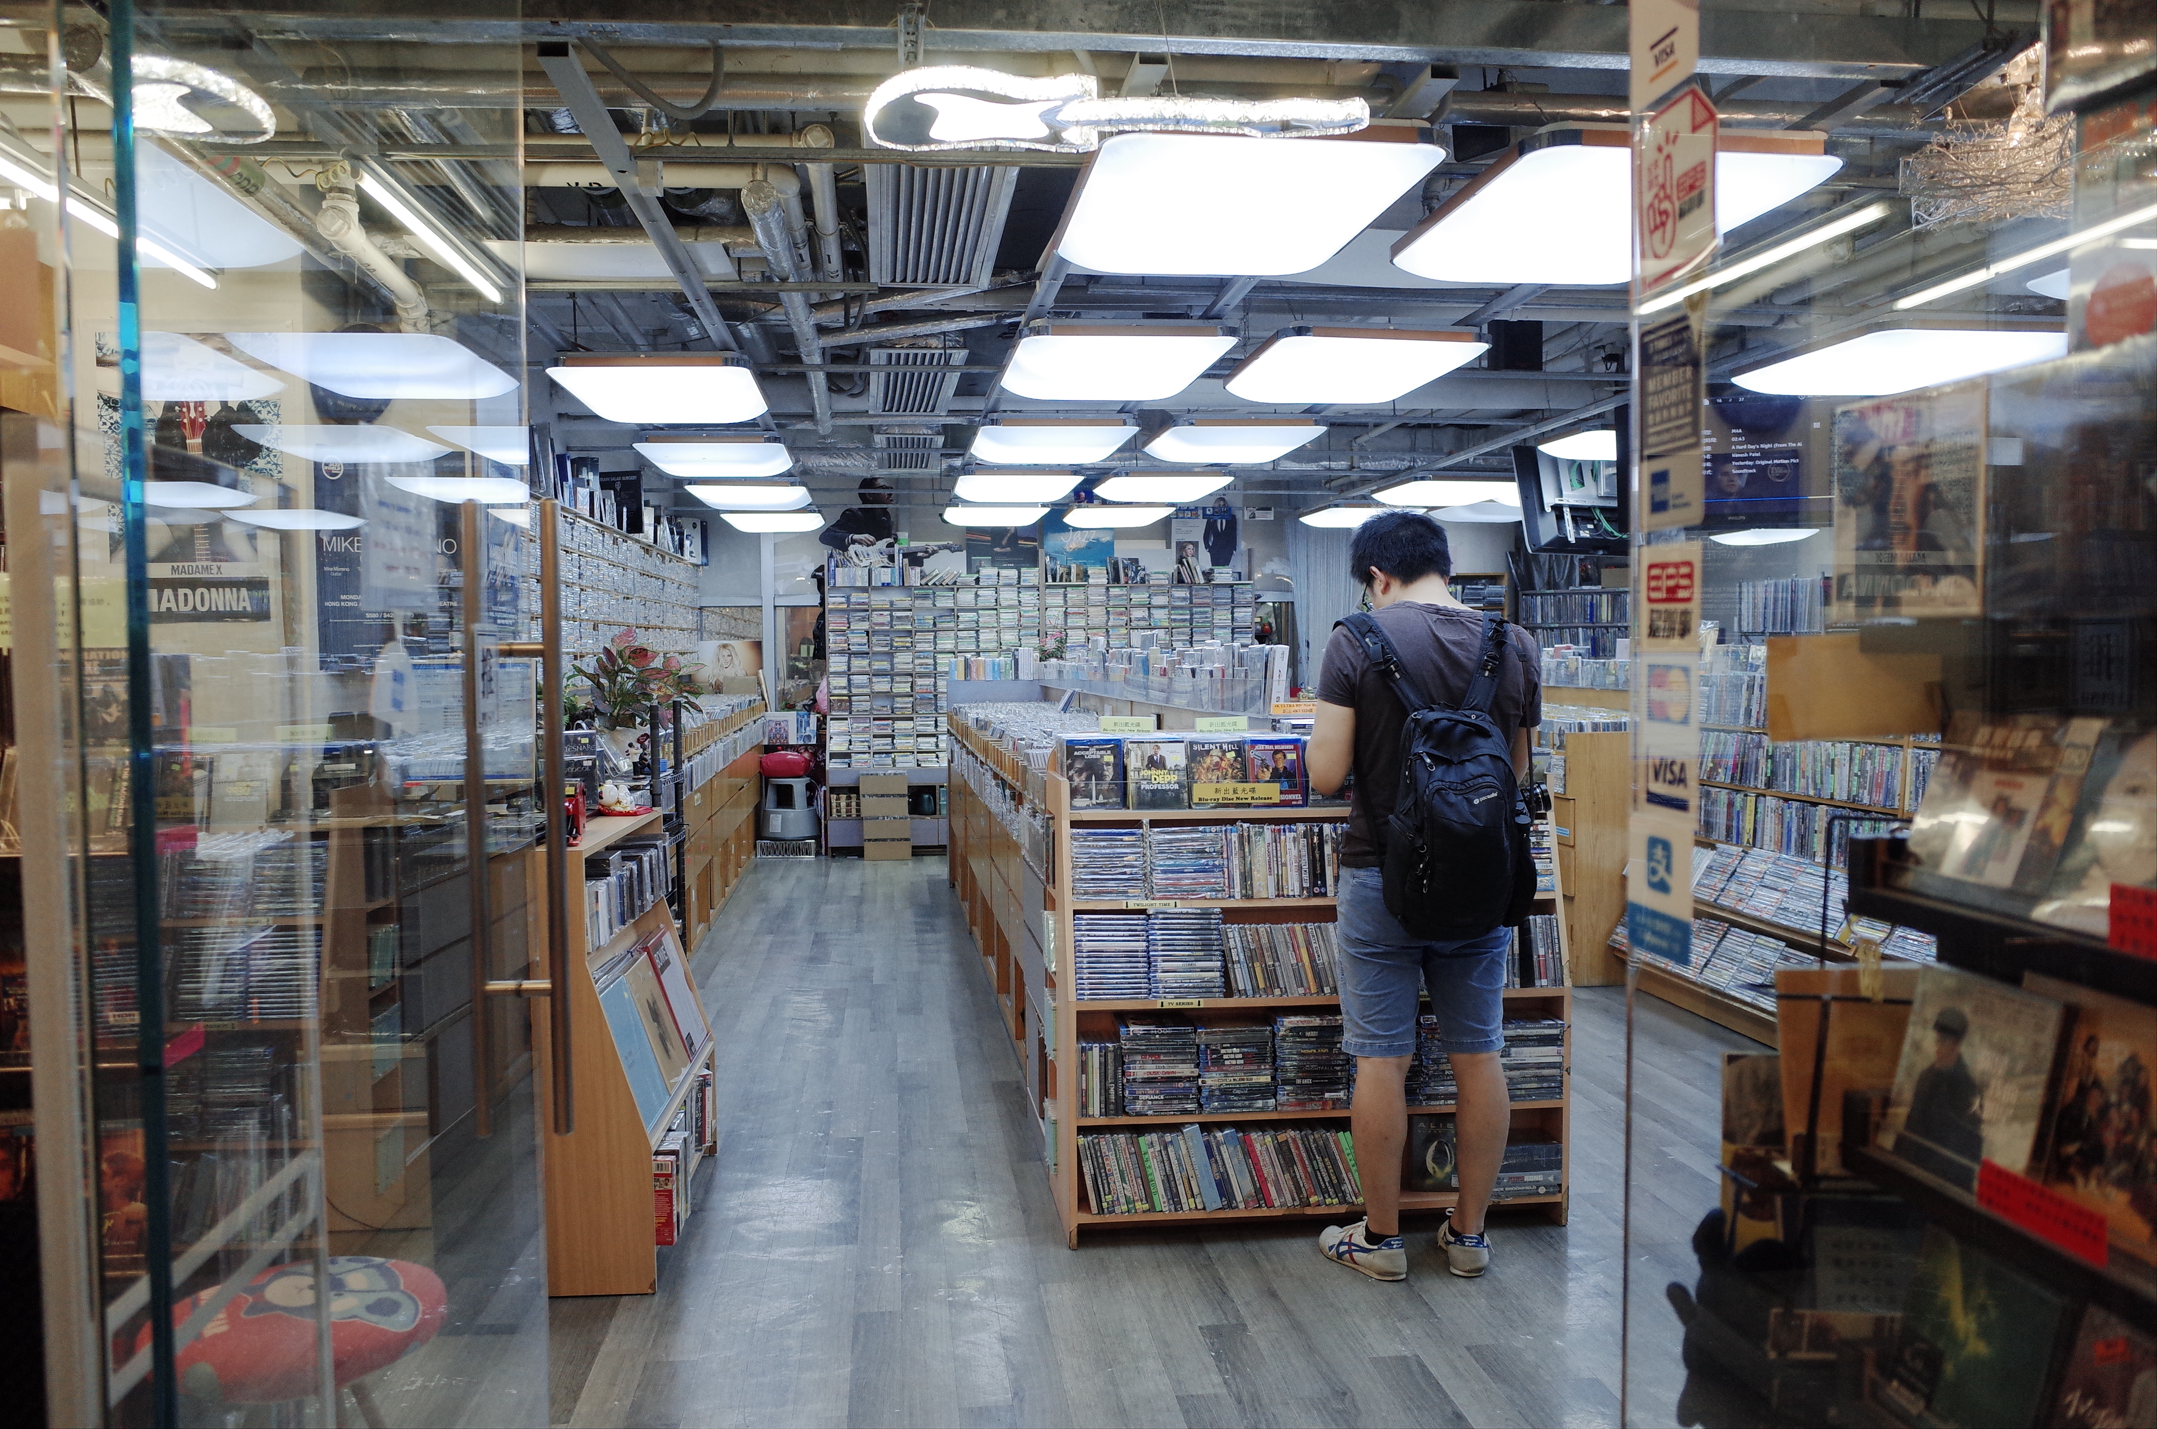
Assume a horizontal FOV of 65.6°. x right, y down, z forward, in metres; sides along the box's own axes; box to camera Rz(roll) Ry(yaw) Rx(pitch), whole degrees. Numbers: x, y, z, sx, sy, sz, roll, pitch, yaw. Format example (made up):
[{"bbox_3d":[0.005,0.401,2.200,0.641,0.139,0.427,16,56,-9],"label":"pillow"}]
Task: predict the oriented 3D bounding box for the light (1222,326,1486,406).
[{"bbox_3d":[0.903,-1.179,5.712,0.645,0.085,0.980,-1,2,-7],"label":"light"}]

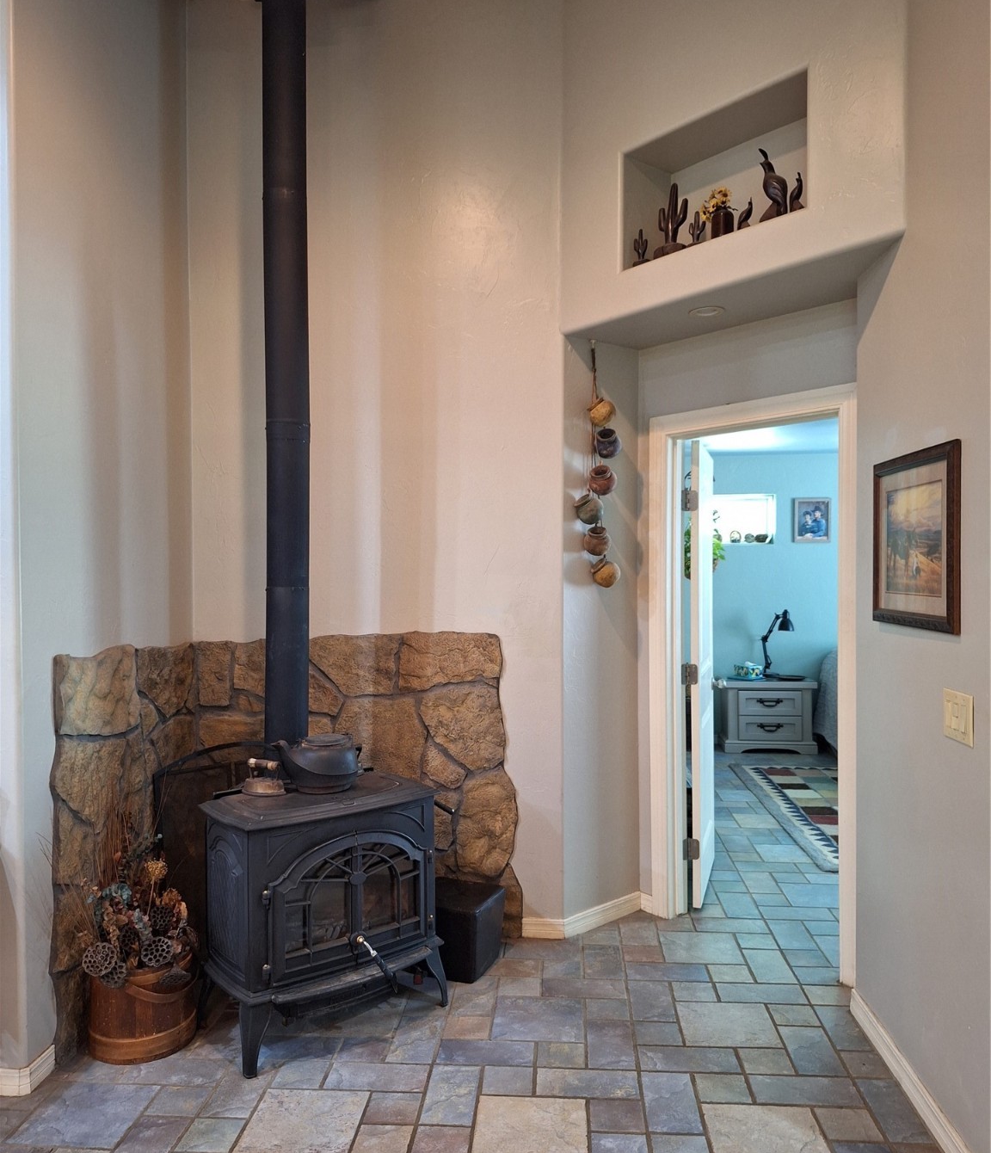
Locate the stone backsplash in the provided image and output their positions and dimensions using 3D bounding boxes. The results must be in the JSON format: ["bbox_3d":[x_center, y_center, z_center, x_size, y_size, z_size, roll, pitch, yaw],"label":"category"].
[{"bbox_3d":[-0.613,0.854,3.097,1.369,1.247,1.020,0,1,4],"label":"stone backsplash"}]

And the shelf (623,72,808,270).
[{"bbox_3d":[0.819,-1.347,3.067,0.280,0.432,0.747,-1,1,-41],"label":"shelf"}]

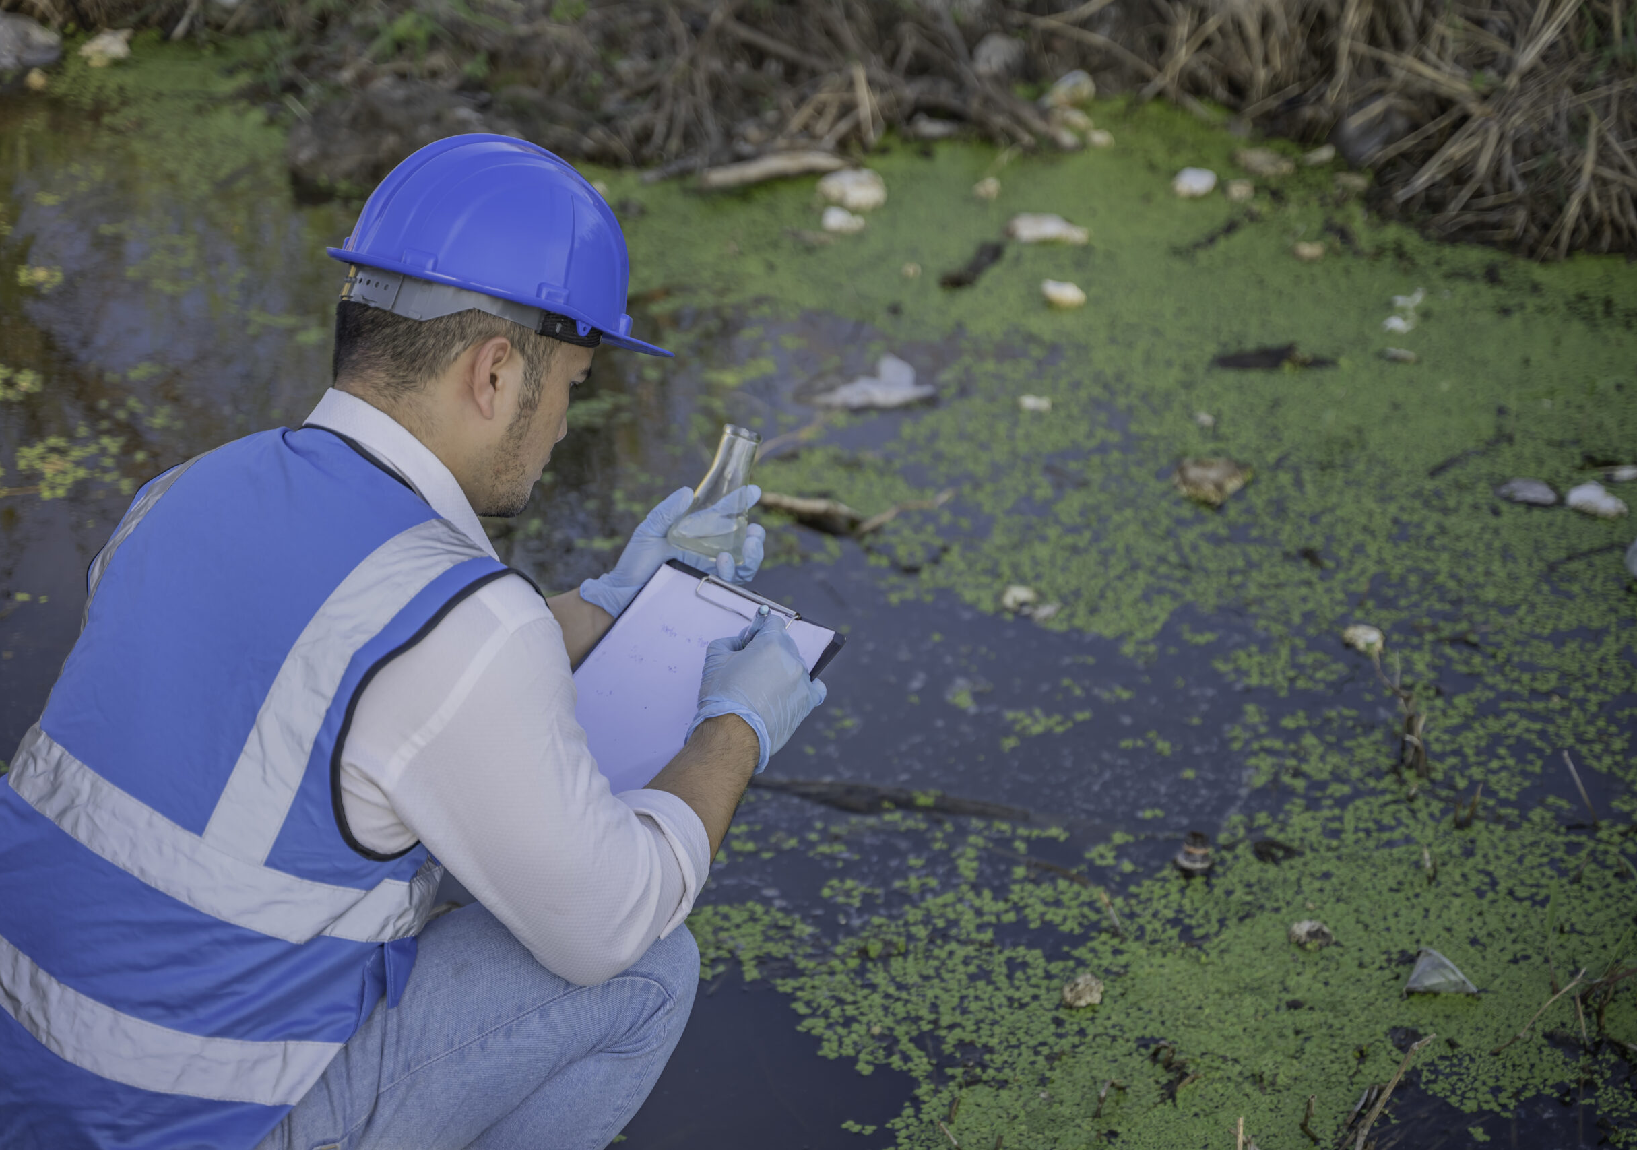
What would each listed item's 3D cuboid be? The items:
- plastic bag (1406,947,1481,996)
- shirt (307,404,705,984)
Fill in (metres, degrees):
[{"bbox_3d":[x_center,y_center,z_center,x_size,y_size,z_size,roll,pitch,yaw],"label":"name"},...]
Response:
[{"bbox_3d":[0.719,0.458,3.650,0.087,0.048,0.058,0,23,0],"label":"plastic bag"},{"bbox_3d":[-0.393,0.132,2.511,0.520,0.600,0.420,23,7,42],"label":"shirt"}]

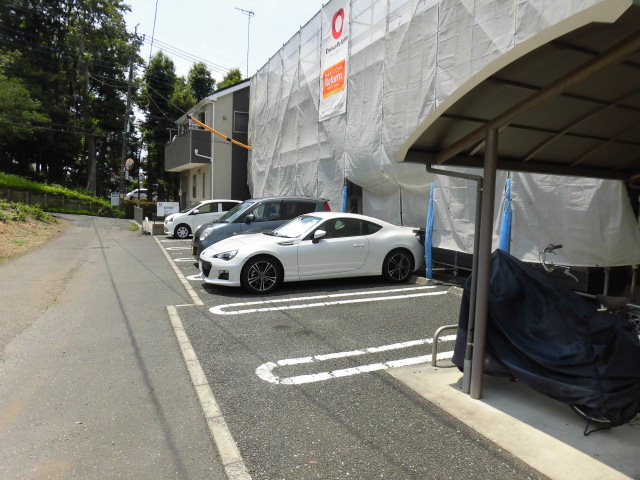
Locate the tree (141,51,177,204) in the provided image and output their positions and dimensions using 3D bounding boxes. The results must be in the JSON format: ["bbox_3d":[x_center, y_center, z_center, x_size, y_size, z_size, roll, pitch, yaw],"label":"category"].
[{"bbox_3d":[-14.500,-10.000,40.000,3.600,14.200,3.600,-1,5,-23],"label":"tree"}]

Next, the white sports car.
[{"bbox_3d":[-0.114,0.115,8.361,4.240,1.300,1.775,-1,6,-24],"label":"white sports car"}]

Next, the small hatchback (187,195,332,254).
[{"bbox_3d":[-1.267,-0.239,10.472,3.395,1.560,1.475,-1,6,-24],"label":"small hatchback"}]

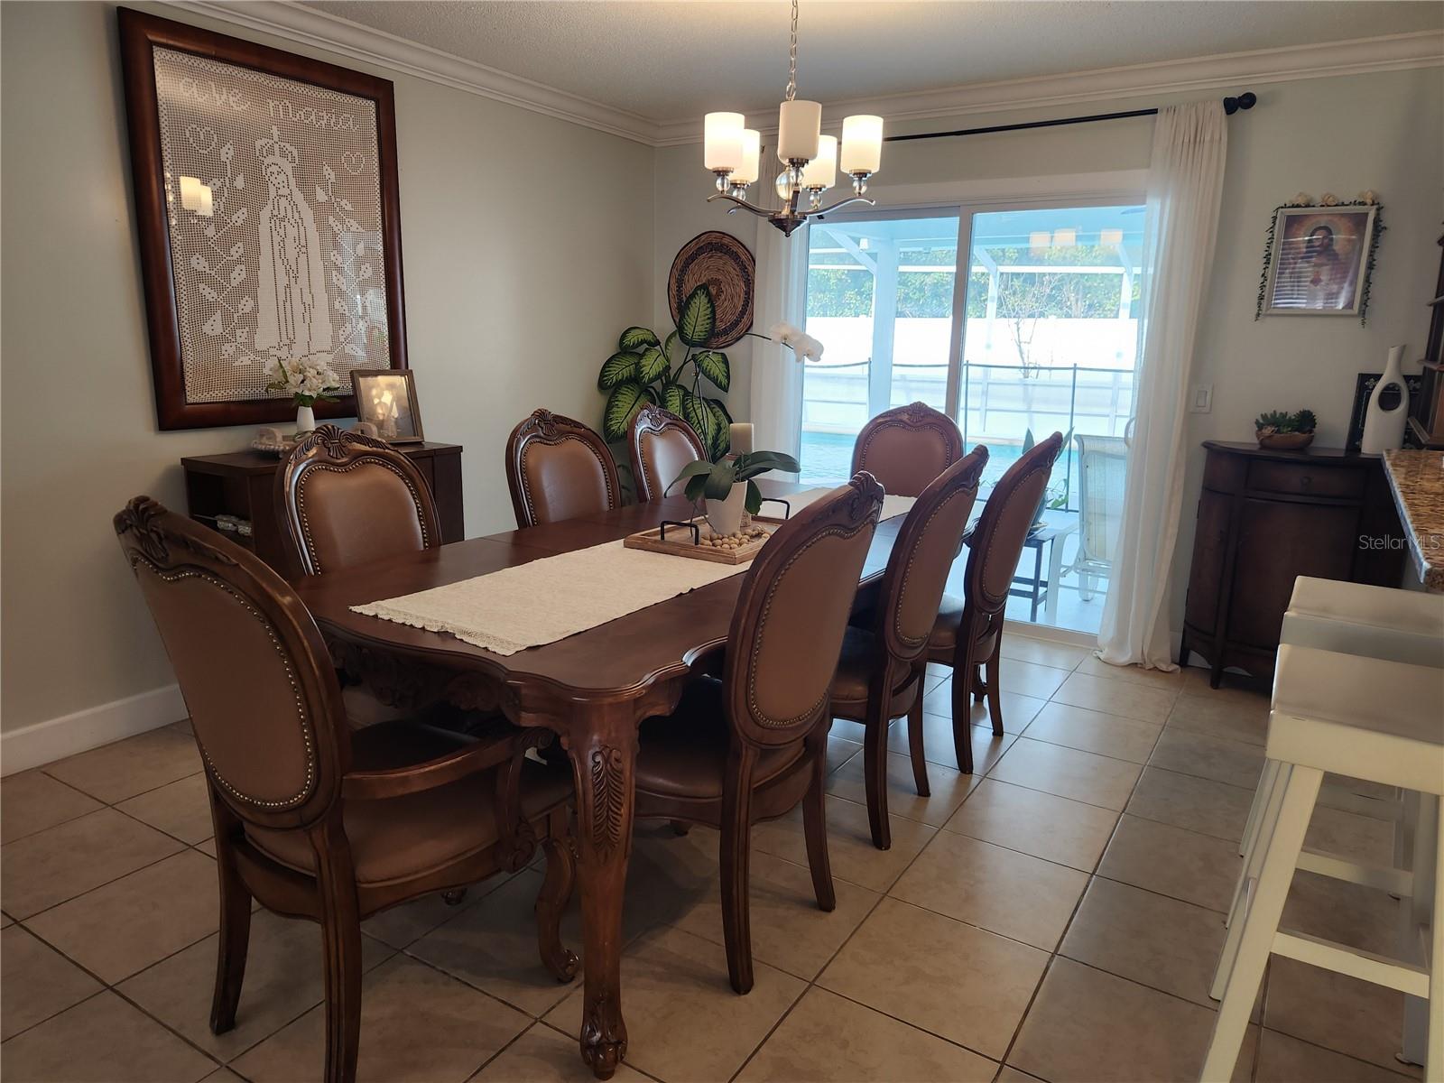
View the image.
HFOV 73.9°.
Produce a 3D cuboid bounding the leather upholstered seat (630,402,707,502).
[{"bbox_3d":[-0.029,0.019,3.833,0.681,1.095,0.543,8,14,31],"label":"leather upholstered seat"}]

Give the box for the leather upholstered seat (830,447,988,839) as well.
[{"bbox_3d":[0.381,0.248,2.740,0.660,1.080,0.560,8,14,31],"label":"leather upholstered seat"}]

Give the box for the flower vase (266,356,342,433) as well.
[{"bbox_3d":[-1.490,-0.521,3.417,0.250,0.270,0.270,8,13,31],"label":"flower vase"}]

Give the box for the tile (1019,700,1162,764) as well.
[{"bbox_3d":[1.348,0.689,3.478,0.400,0.010,0.400,8,13,31],"label":"tile"}]

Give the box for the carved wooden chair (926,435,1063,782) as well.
[{"bbox_3d":[0.757,0.160,3.223,0.681,1.095,0.543,8,14,31],"label":"carved wooden chair"}]

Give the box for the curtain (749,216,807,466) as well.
[{"bbox_3d":[0.287,-0.838,4.999,0.330,2.290,0.120,8,14,31],"label":"curtain"}]

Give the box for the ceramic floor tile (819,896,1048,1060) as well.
[{"bbox_3d":[0.474,0.947,2.110,0.402,0.010,0.402,8,14,31],"label":"ceramic floor tile"}]

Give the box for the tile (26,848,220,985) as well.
[{"bbox_3d":[-1.330,0.869,2.262,0.400,0.010,0.400,8,14,31],"label":"tile"}]

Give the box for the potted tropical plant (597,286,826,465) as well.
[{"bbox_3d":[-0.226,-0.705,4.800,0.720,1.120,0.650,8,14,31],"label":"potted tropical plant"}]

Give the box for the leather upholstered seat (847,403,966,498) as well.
[{"bbox_3d":[0.699,-0.029,4.145,0.649,1.095,0.702,8,14,31],"label":"leather upholstered seat"}]

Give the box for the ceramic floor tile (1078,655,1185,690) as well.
[{"bbox_3d":[1.777,0.557,4.142,0.402,0.010,0.397,8,14,31],"label":"ceramic floor tile"}]

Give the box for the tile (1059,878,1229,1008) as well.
[{"bbox_3d":[1.036,0.932,2.237,0.402,0.010,0.402,8,14,31],"label":"tile"}]

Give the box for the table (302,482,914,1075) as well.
[{"bbox_3d":[-0.022,0.360,3.010,1.183,0.759,2.452,8,14,31],"label":"table"}]

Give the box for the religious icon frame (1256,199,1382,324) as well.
[{"bbox_3d":[2.320,-1.090,3.724,0.350,0.430,0.030,8,14,31],"label":"religious icon frame"}]

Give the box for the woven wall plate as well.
[{"bbox_3d":[-0.051,-1.364,5.200,0.620,0.620,0.040,8,13,31],"label":"woven wall plate"}]

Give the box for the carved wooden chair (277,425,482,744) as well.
[{"bbox_3d":[-0.878,0.234,2.745,0.660,1.090,0.560,8,13,31],"label":"carved wooden chair"}]

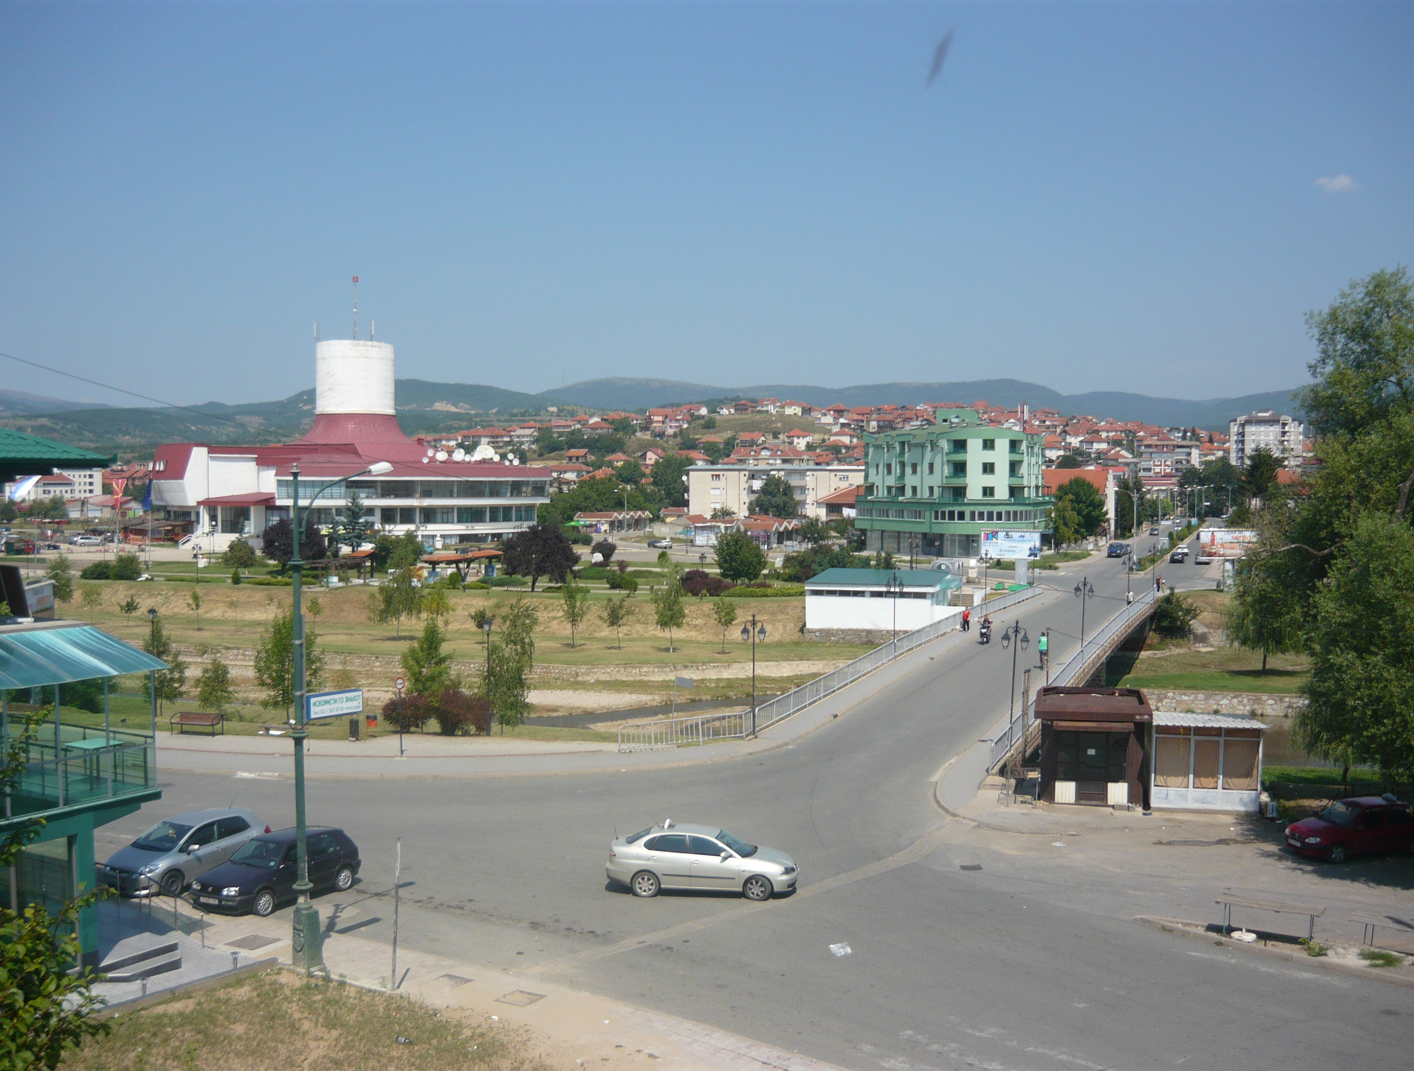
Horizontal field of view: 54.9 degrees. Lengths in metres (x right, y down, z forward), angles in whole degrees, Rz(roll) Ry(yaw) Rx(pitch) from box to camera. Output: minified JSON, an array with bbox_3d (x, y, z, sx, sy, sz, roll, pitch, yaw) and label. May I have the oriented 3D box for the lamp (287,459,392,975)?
[{"bbox_3d":[-7.163,3.397,27.070,0.600,9.708,2.800,2,3,33],"label":"lamp"}]

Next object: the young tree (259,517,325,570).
[{"bbox_3d":[-38.562,0.937,127.000,6.037,5.100,5.856,0,3,0],"label":"young tree"}]

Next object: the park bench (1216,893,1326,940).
[{"bbox_3d":[11.401,7.789,27.563,1.950,0.600,0.630,2,3,29],"label":"park bench"}]

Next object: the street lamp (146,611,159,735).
[{"bbox_3d":[-22.140,5.136,54.500,0.420,4.500,0.420,0,2,0],"label":"street lamp"}]

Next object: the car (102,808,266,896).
[{"bbox_3d":[-13.084,7.893,34.344,1.760,1.510,4.220,1,2,25],"label":"car"}]

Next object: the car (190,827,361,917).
[{"bbox_3d":[-10.091,7.863,32.212,1.700,1.430,4.020,1,2,31],"label":"car"}]

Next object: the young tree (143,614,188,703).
[{"bbox_3d":[-21.275,5.091,53.289,1.704,3.951,1.704,-1,3,-22],"label":"young tree"}]

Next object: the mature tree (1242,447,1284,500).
[{"bbox_3d":[110.217,-10.269,269.682,7.778,14.577,7.778,1,3,22],"label":"mature tree"}]

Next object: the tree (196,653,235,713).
[{"bbox_3d":[-18.992,5.845,52.625,1.394,2.516,1.394,-1,3,-20],"label":"tree"}]

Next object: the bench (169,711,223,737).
[{"bbox_3d":[-19.558,7.252,52.316,1.880,0.860,0.650,0,2,16],"label":"bench"}]

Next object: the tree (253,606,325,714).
[{"bbox_3d":[-16.442,4.987,53.500,2.850,4.538,2.764,0,3,0],"label":"tree"}]

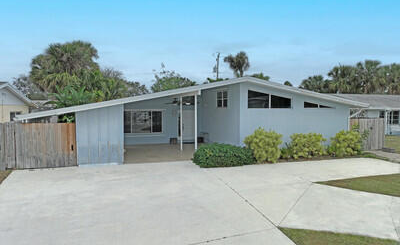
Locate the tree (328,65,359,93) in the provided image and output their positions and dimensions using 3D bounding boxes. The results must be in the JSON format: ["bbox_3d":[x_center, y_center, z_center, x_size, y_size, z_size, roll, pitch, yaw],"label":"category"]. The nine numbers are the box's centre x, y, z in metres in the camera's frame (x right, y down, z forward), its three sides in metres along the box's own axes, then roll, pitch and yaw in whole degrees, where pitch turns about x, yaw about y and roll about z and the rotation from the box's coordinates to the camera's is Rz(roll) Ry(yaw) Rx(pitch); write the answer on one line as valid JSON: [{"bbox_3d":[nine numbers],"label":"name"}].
[{"bbox_3d":[21.200,-4.350,41.000,4.100,8.400,4.100,0,4,0],"label":"tree"}]

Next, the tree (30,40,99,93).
[{"bbox_3d":[-12.600,-3.450,26.000,5.900,8.700,5.600,0,4,0],"label":"tree"}]

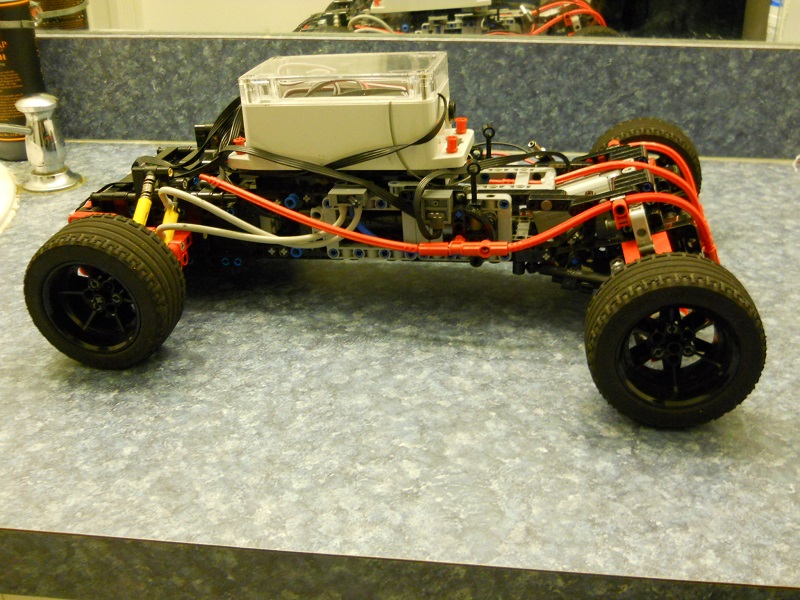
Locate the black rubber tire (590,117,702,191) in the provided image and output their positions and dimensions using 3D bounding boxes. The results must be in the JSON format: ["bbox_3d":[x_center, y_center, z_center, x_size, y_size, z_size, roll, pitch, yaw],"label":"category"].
[{"bbox_3d":[0.181,-0.091,0.638,0.082,0.082,0.038,4,28,10],"label":"black rubber tire"}]

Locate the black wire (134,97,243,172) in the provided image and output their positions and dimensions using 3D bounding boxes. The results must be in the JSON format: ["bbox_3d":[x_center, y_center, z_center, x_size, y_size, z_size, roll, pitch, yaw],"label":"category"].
[{"bbox_3d":[-0.129,-0.106,0.543,0.072,0.041,0.042,4,28,10],"label":"black wire"}]

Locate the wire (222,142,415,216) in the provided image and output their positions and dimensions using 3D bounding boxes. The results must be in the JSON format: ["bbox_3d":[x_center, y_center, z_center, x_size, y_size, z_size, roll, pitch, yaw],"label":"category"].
[{"bbox_3d":[-0.049,-0.072,0.513,0.121,0.031,0.027,4,28,10],"label":"wire"}]

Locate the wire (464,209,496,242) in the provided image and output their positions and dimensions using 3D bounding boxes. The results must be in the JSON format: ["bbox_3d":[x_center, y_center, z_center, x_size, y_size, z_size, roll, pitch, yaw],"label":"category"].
[{"bbox_3d":[0.048,-0.045,0.511,0.020,0.020,0.011,4,28,10],"label":"wire"}]

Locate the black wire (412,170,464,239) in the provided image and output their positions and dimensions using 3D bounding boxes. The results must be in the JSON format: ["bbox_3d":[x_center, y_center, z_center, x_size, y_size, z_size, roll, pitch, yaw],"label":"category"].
[{"bbox_3d":[0.023,-0.055,0.497,0.029,0.040,0.024,4,28,10],"label":"black wire"}]

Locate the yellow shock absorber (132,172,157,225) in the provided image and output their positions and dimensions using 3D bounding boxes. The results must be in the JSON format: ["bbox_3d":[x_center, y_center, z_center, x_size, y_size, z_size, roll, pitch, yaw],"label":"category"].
[{"bbox_3d":[-0.158,-0.053,0.520,0.010,0.010,0.056,4,70,10],"label":"yellow shock absorber"}]

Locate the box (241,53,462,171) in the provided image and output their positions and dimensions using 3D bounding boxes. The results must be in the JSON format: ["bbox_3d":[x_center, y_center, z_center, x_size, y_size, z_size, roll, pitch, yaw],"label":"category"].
[{"bbox_3d":[-0.030,-0.117,0.527,0.120,0.056,0.064,2,27,11],"label":"box"}]

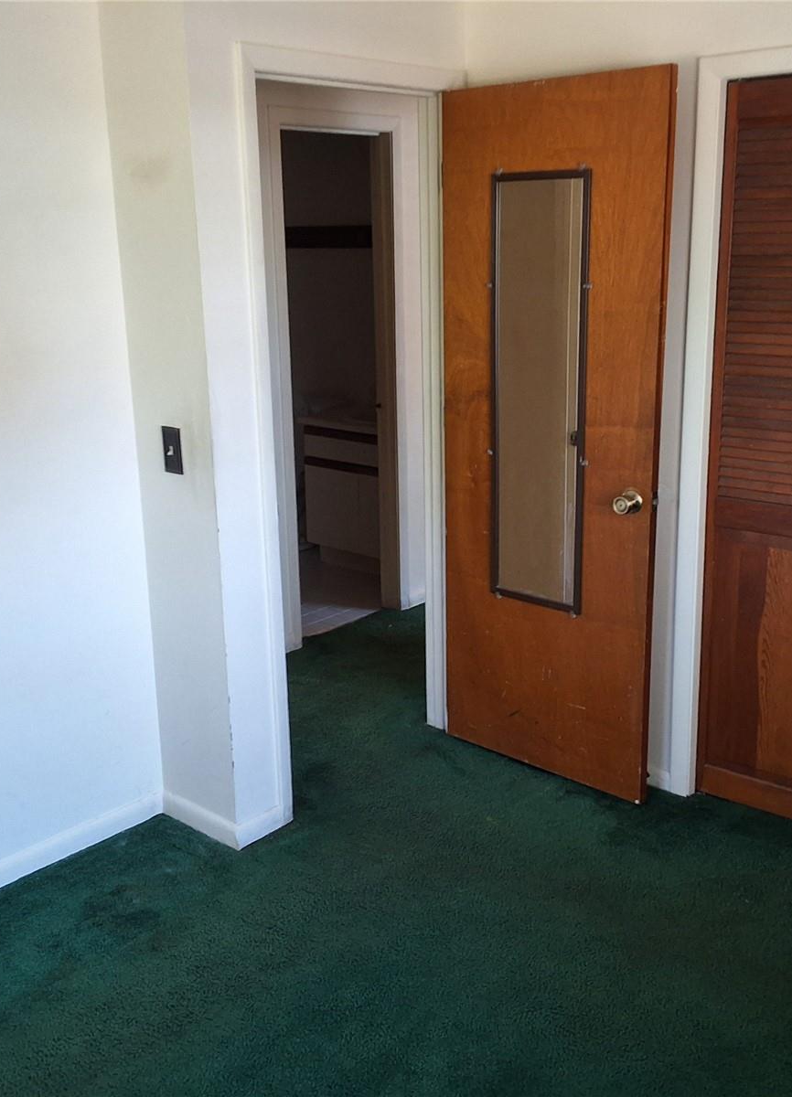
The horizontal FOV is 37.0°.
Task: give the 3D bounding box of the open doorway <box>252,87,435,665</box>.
[{"bbox_3d":[-0.118,-0.277,3.475,0.150,2.030,0.780,12,20,40],"label":"open doorway"}]

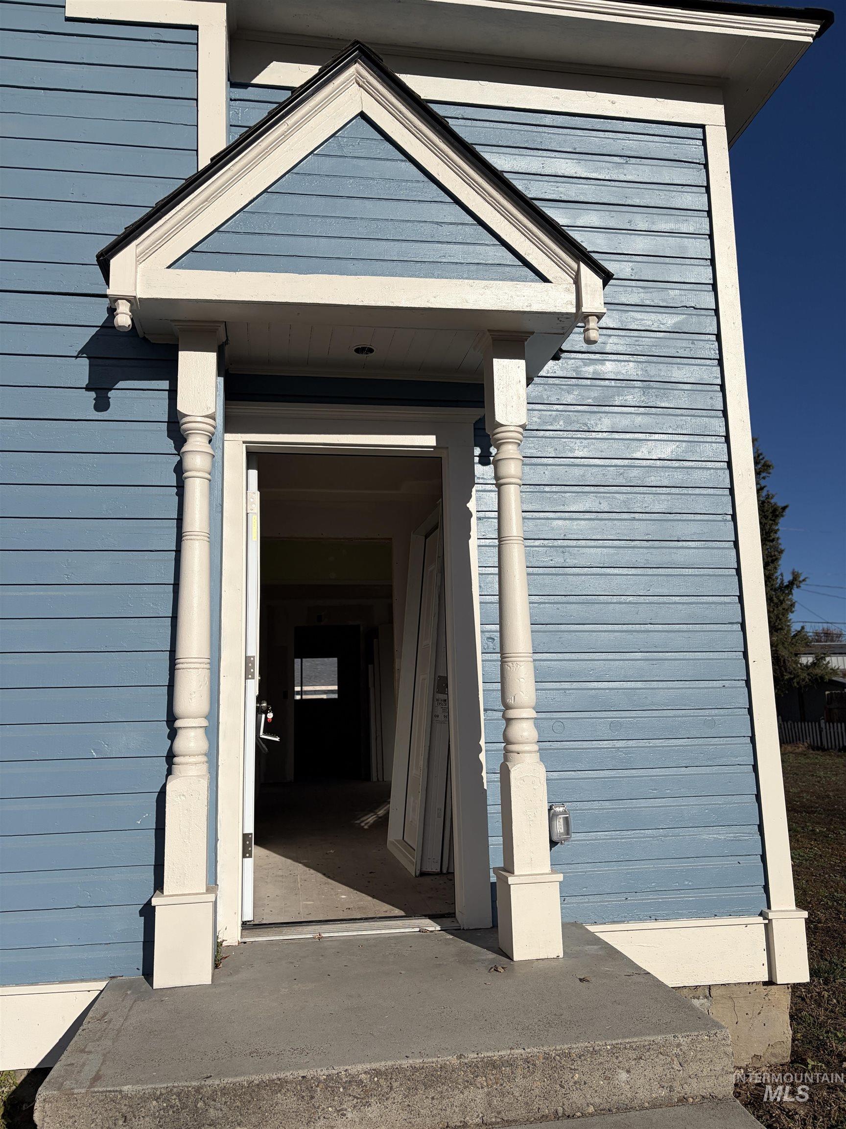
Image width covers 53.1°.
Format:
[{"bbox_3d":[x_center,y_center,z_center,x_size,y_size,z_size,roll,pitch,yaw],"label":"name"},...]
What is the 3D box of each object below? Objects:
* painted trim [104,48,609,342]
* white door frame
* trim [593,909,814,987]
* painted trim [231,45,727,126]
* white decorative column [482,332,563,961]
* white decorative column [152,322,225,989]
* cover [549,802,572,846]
[{"bbox_3d":[-0.274,-1.382,3.604,1.915,1.194,0.813,0,-9,-8],"label":"painted trim"},{"bbox_3d":[-0.287,0.410,3.741,1.175,2.307,0.164,0,-9,-8],"label":"white door frame"},{"bbox_3d":[1.194,1.685,3.701,1.022,0.304,0.104,0,-9,-8],"label":"trim"},{"bbox_3d":[0.330,-2.417,4.278,2.527,0.235,0.045,0,-9,-8],"label":"painted trim"},{"bbox_3d":[0.391,0.271,3.433,0.210,2.456,0.209,0,-9,-8],"label":"white decorative column"},{"bbox_3d":[-0.868,0.260,3.210,0.214,2.456,0.201,0,-9,-8],"label":"white decorative column"},{"bbox_3d":[0.603,1.131,3.713,0.078,0.160,0.067,0,-9,-8],"label":"cover"}]

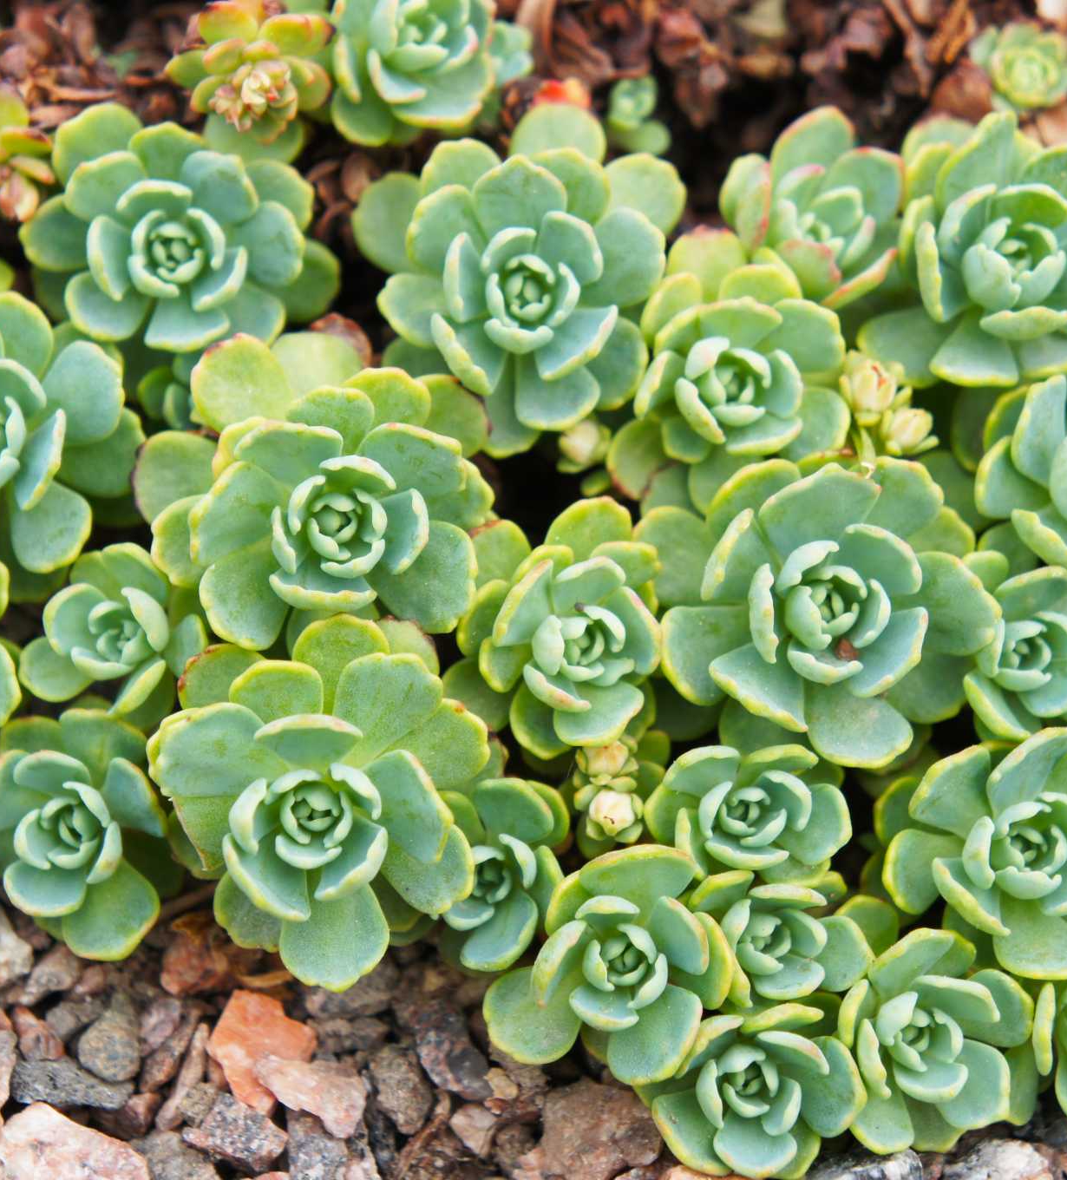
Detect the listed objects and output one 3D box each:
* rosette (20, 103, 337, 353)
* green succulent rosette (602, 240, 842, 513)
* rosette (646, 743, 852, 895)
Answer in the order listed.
[{"bbox_3d":[-0.053,-0.053,0.603,0.047,0.022,0.044,0,50,0],"label":"rosette"},{"bbox_3d":[0.029,-0.034,0.628,0.038,0.018,0.040,0,50,0],"label":"green succulent rosette"},{"bbox_3d":[0.029,0.031,0.535,0.027,0.014,0.026,0,50,0],"label":"rosette"}]

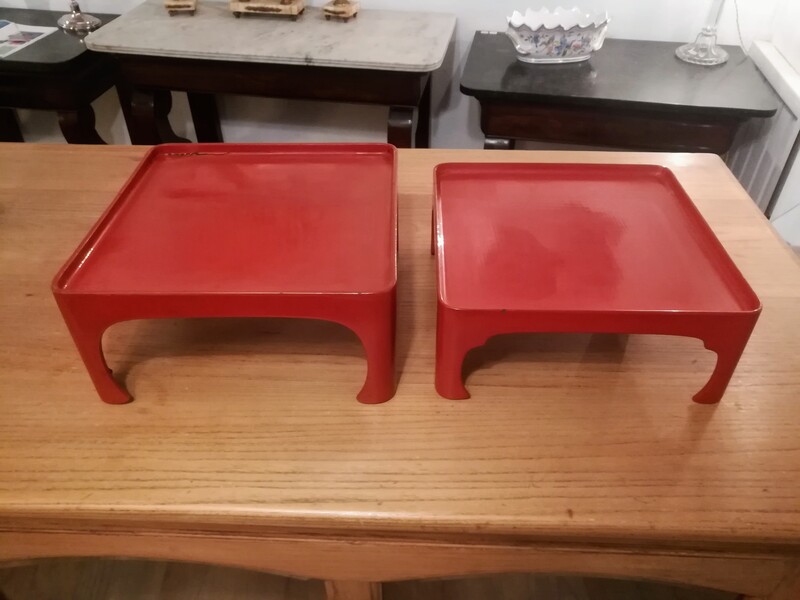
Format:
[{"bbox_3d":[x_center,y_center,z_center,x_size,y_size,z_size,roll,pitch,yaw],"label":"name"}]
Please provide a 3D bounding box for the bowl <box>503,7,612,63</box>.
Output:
[{"bbox_3d":[0.433,-0.731,1.665,0.284,0.110,0.162,0,41,1],"label":"bowl"}]

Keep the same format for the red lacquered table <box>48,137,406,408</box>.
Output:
[{"bbox_3d":[-0.204,-0.057,0.904,0.402,0.199,0.383,0,41,0],"label":"red lacquered table"}]

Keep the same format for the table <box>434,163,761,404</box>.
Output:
[{"bbox_3d":[0.244,-0.042,0.907,0.386,0.167,0.364,1,41,1],"label":"table"}]

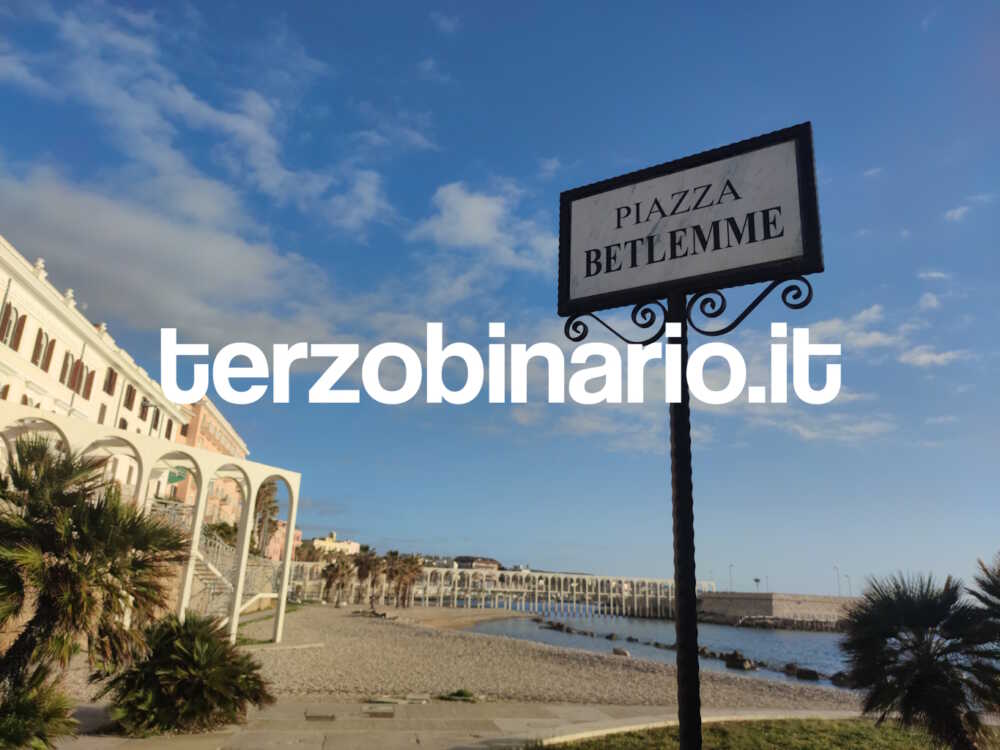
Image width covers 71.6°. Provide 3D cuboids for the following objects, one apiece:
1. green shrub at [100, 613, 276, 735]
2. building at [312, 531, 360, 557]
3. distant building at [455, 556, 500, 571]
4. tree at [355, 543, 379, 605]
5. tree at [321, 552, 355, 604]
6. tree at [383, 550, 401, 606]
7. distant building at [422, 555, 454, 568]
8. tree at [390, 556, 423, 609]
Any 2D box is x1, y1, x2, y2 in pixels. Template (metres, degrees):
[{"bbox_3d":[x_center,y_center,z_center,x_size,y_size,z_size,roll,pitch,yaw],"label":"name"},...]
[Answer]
[{"bbox_3d":[-3.646,3.431,8.059,1.920,1.250,1.850,2,-17,0],"label":"green shrub"},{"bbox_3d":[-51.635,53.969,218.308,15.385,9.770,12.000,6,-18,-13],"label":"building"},{"bbox_3d":[-8.763,74.018,270.128,17.908,6.386,13.000,4,-17,-5],"label":"distant building"},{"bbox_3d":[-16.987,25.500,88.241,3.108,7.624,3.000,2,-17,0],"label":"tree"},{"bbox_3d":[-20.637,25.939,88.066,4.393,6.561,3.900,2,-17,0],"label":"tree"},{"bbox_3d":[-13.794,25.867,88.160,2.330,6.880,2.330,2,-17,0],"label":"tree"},{"bbox_3d":[-24.361,73.079,270.255,13.235,6.016,11.000,4,-17,-5],"label":"distant building"},{"bbox_3d":[-11.269,24.626,82.678,3.970,6.180,3.970,4,-16,-6],"label":"tree"}]

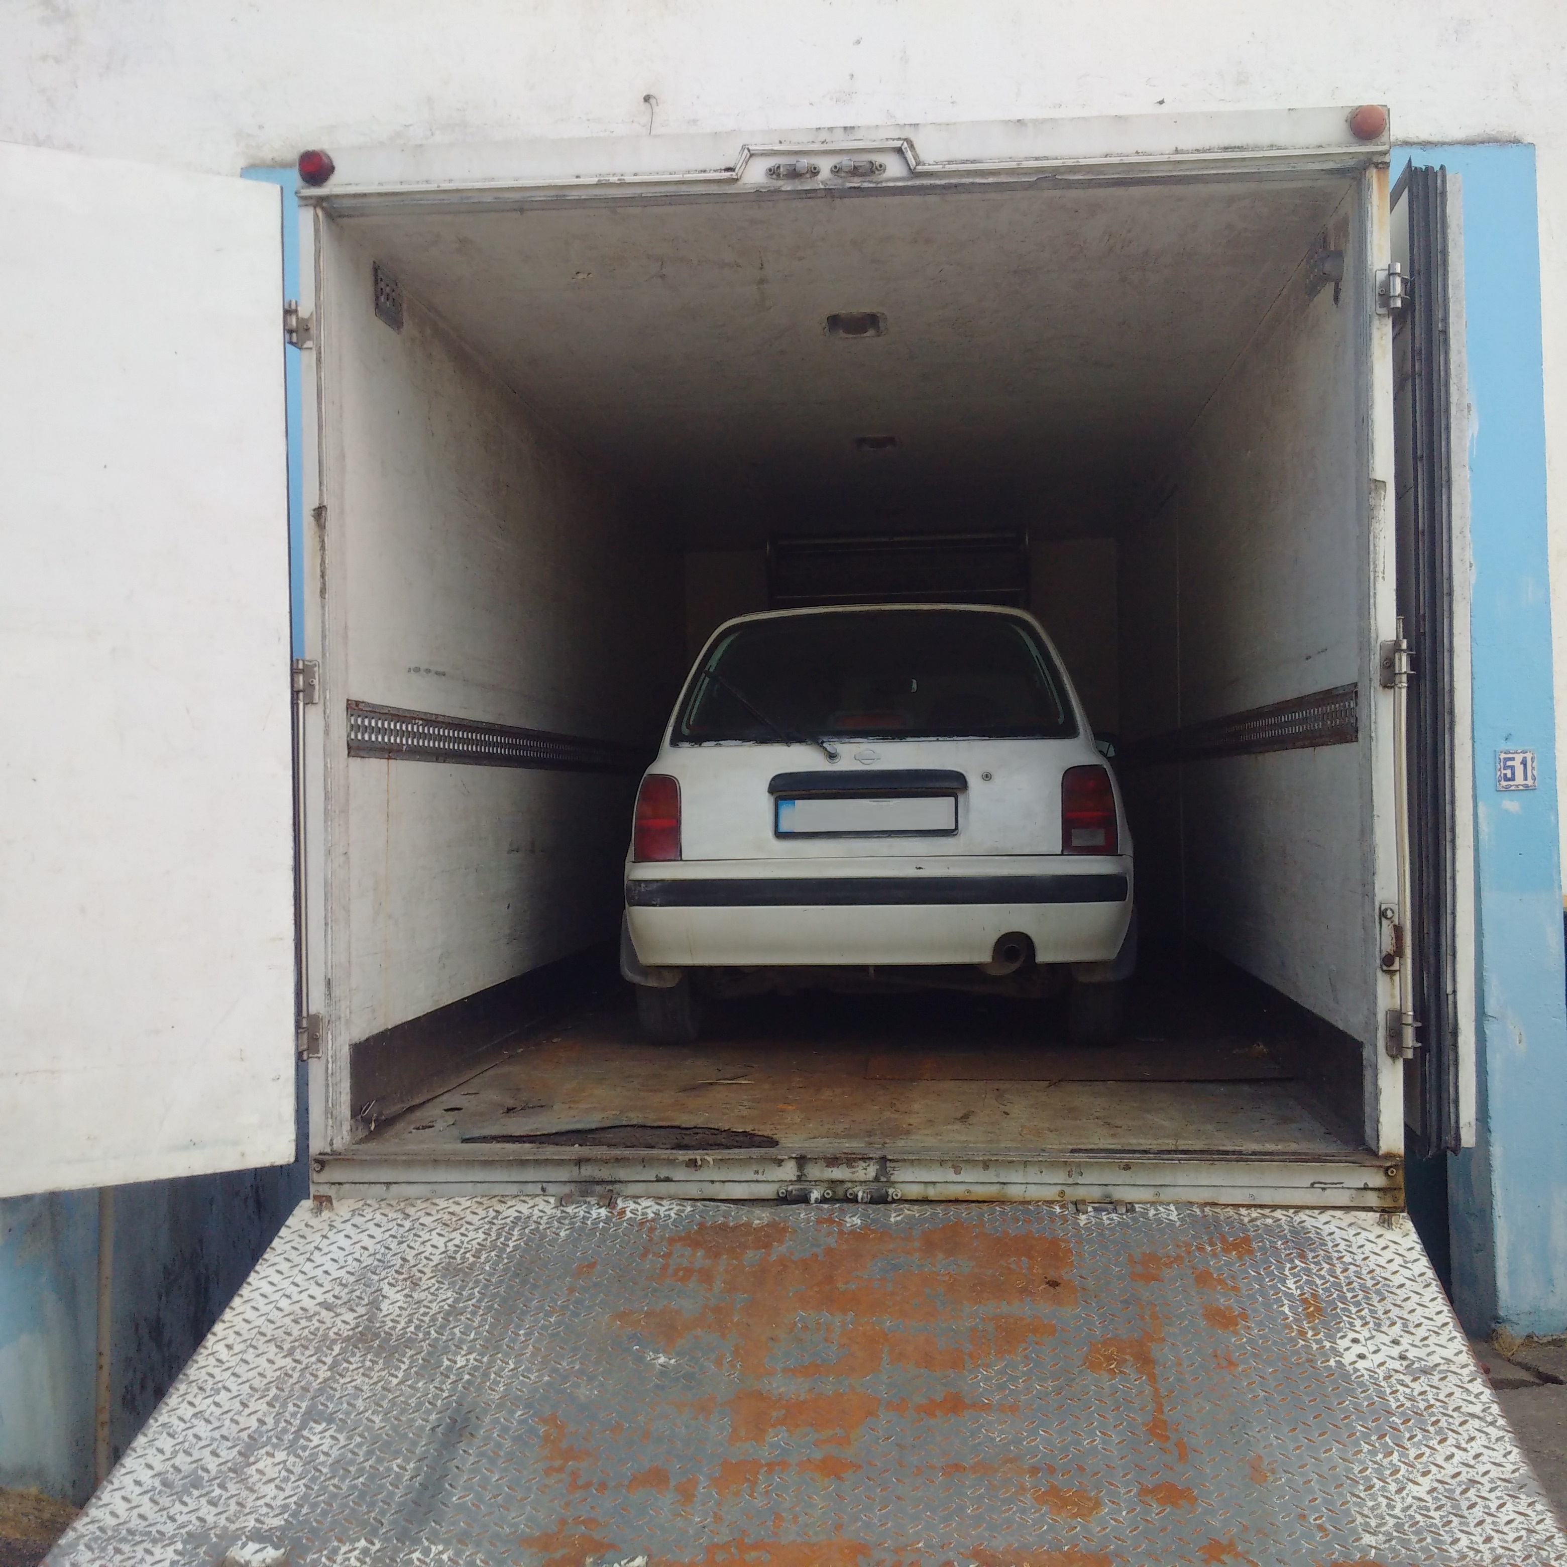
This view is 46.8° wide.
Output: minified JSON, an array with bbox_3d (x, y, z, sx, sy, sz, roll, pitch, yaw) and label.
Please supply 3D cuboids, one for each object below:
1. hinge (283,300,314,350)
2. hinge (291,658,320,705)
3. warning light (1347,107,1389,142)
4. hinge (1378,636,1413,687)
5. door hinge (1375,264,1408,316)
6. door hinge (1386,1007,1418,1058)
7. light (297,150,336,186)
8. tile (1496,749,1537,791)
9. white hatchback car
[{"bbox_3d":[-1.112,-1.054,4.155,0.063,0.106,0.040,-1,0,5],"label":"hinge"},{"bbox_3d":[-1.095,-0.234,4.148,0.063,0.106,0.040,-1,0,5],"label":"hinge"},{"bbox_3d":[1.267,-1.429,3.920,0.077,0.077,0.048,-1,0,5],"label":"warning light"},{"bbox_3d":[1.328,-0.260,3.927,0.066,0.108,0.040,-1,0,5],"label":"hinge"},{"bbox_3d":[1.321,-1.073,3.933,0.066,0.108,0.040,-1,0,5],"label":"door hinge"},{"bbox_3d":[1.339,0.541,3.921,0.066,0.108,0.040,-1,0,5],"label":"door hinge"},{"bbox_3d":[-1.066,-1.404,4.133,0.077,0.077,0.048,-1,0,5],"label":"light"},{"bbox_3d":[2.389,-0.042,5.900,0.128,0.130,0.010,-1,-3,2],"label":"tile"},{"bbox_3d":[0.431,0.131,7.050,1.600,1.430,3.700,-1,0,5],"label":"white hatchback car"}]

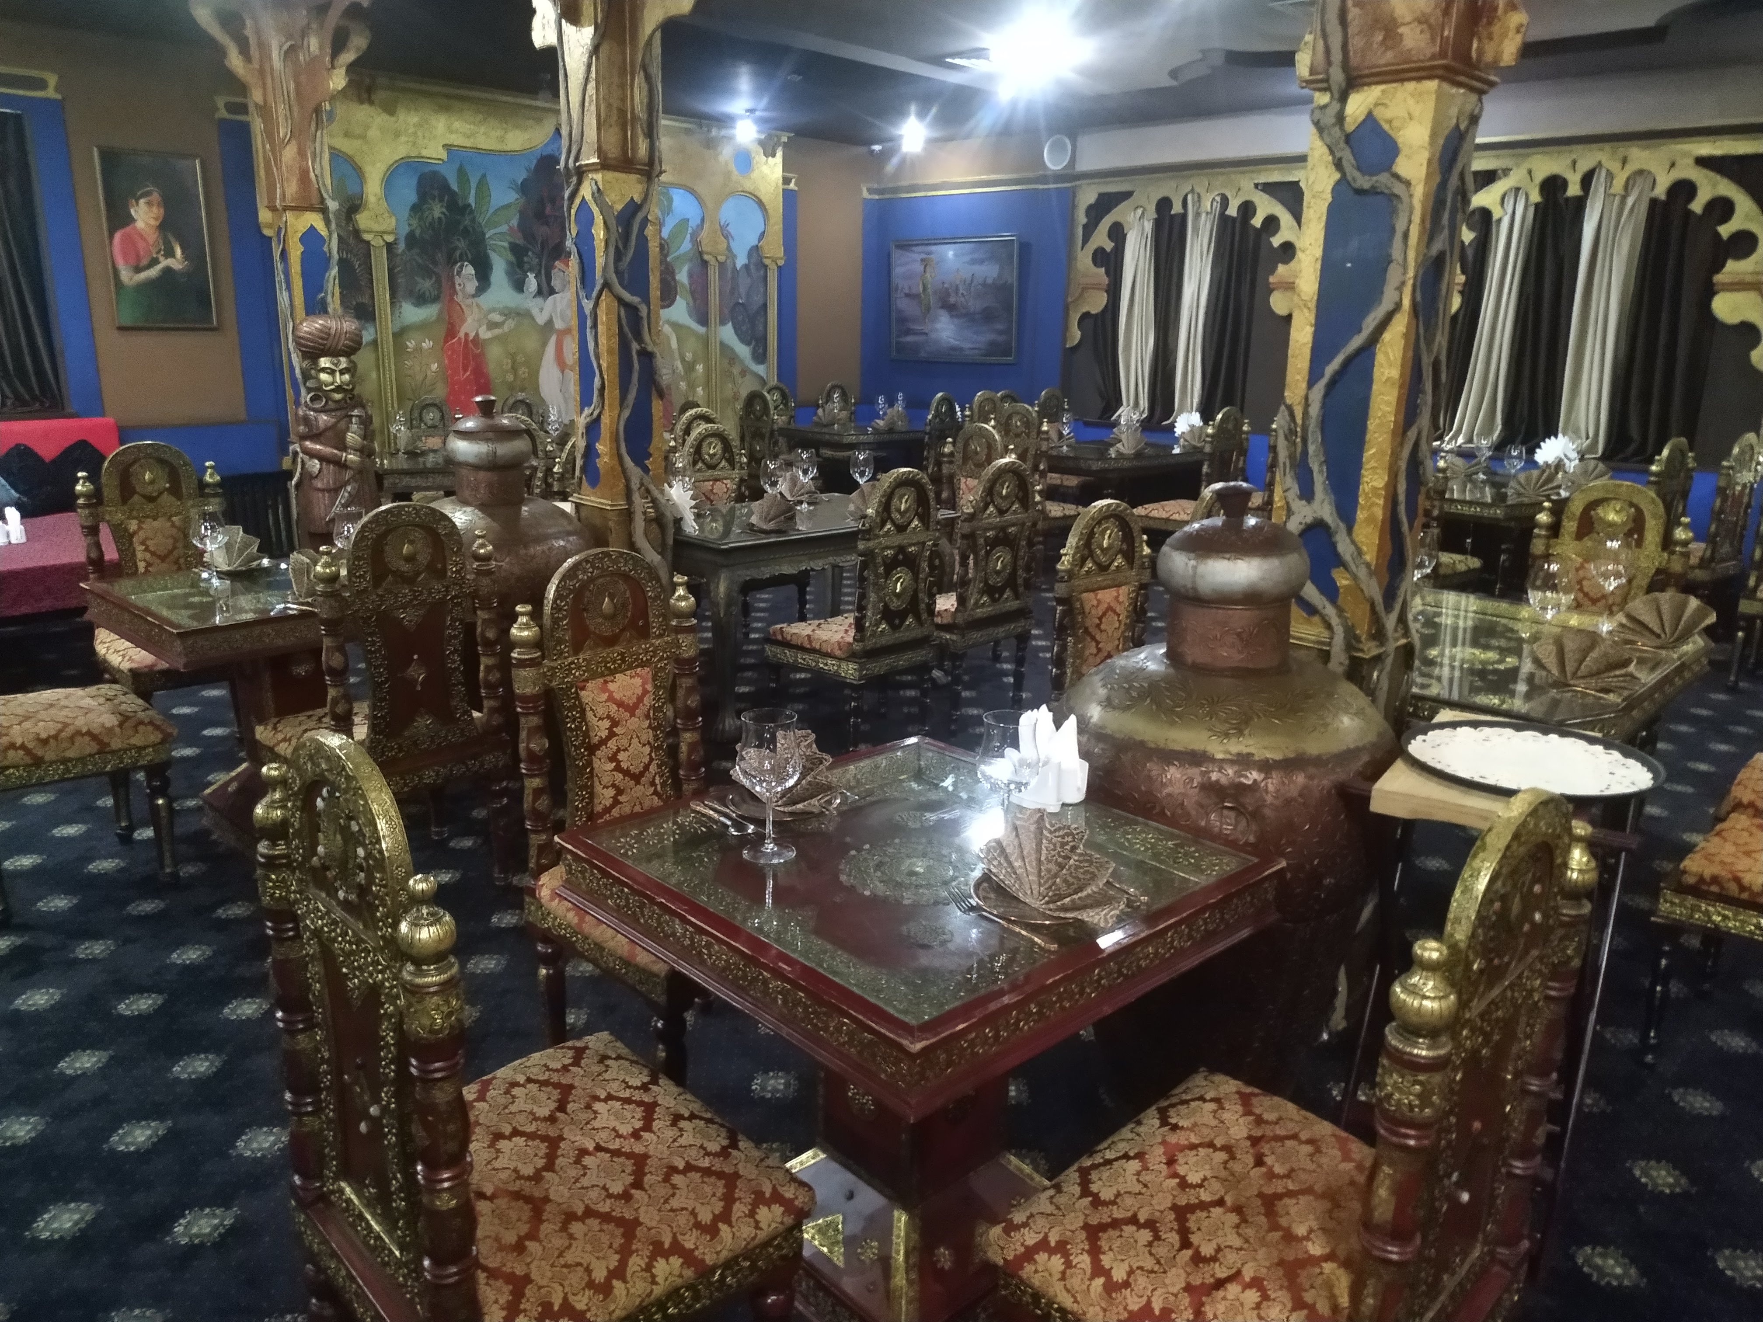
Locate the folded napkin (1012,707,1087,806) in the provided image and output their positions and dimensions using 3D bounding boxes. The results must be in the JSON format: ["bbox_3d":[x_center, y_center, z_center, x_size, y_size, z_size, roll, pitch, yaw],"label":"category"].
[{"bbox_3d":[0.299,0.165,2.115,0.120,0.155,0.090,-13,20,-41],"label":"folded napkin"}]

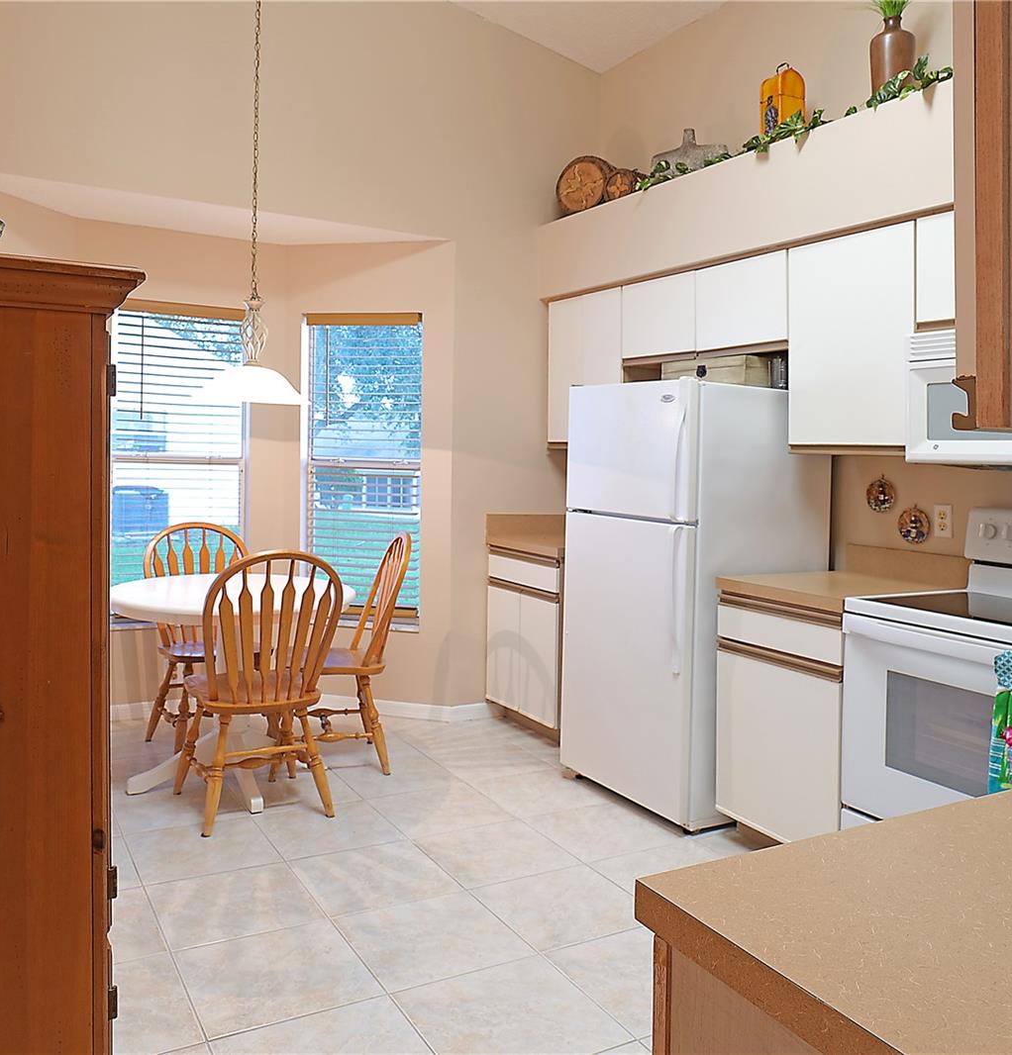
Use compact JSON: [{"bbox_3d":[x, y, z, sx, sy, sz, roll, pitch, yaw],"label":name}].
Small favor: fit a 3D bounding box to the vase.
[{"bbox_3d":[1.334,-1.598,3.059,0.170,0.350,0.170,-2,6,-32],"label":"vase"}]

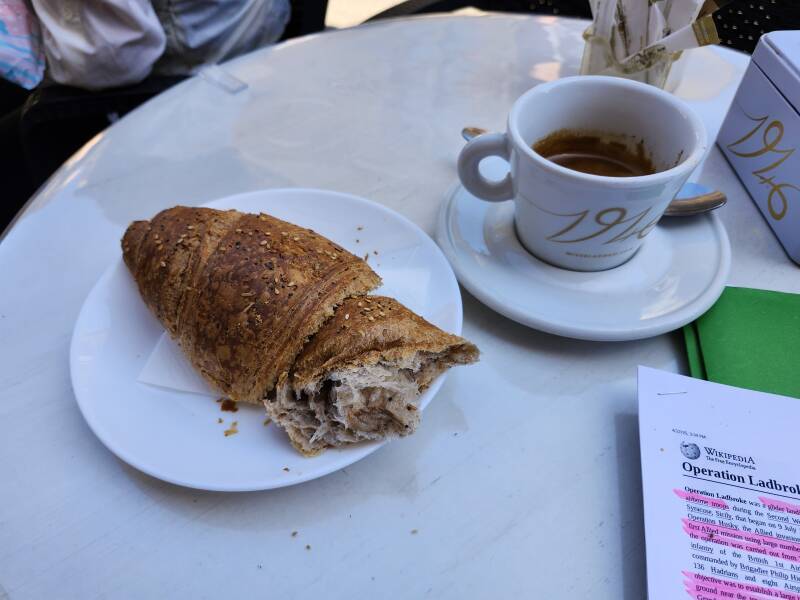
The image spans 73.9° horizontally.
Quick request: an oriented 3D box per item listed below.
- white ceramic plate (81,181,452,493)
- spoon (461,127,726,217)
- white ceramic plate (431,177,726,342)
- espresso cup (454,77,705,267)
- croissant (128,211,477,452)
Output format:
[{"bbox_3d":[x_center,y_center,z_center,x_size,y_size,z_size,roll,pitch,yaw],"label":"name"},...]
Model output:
[{"bbox_3d":[-0.059,0.009,0.255,0.174,0.020,0.174,-1,50,1],"label":"white ceramic plate"},{"bbox_3d":[0.104,-0.074,0.299,0.145,0.016,0.030,18,52,16],"label":"spoon"},{"bbox_3d":[0.090,-0.031,0.280,0.146,0.021,0.146,-1,49,1],"label":"white ceramic plate"},{"bbox_3d":[0.082,-0.059,0.263,0.107,0.066,0.086,10,50,10],"label":"espresso cup"},{"bbox_3d":[-0.058,0.001,0.228,0.157,0.051,0.078,30,56,24],"label":"croissant"}]

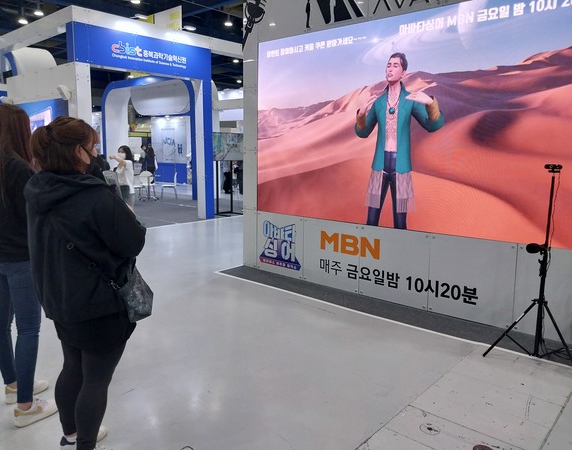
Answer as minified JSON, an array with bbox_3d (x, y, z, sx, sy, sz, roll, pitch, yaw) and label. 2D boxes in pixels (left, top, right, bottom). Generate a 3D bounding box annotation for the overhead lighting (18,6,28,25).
[{"bbox_3d":[-13.687,-10.908,23.500,0.440,0.720,0.440,8,12,41],"label":"overhead lighting"}]

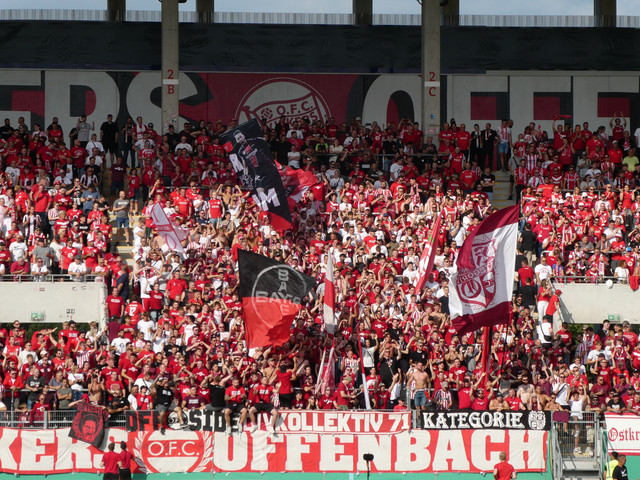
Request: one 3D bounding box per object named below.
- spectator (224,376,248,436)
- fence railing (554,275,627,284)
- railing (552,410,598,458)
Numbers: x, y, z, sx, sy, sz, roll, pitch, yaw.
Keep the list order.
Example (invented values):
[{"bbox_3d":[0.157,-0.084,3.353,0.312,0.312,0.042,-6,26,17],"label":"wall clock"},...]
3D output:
[{"bbox_3d":[-2.283,4.531,80.500,0.600,1.580,0.750,0,-2,-5],"label":"spectator"},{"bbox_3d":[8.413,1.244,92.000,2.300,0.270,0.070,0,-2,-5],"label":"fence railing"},{"bbox_3d":[7.082,5.405,82.000,1.270,1.360,0.080,0,-2,-5],"label":"railing"}]

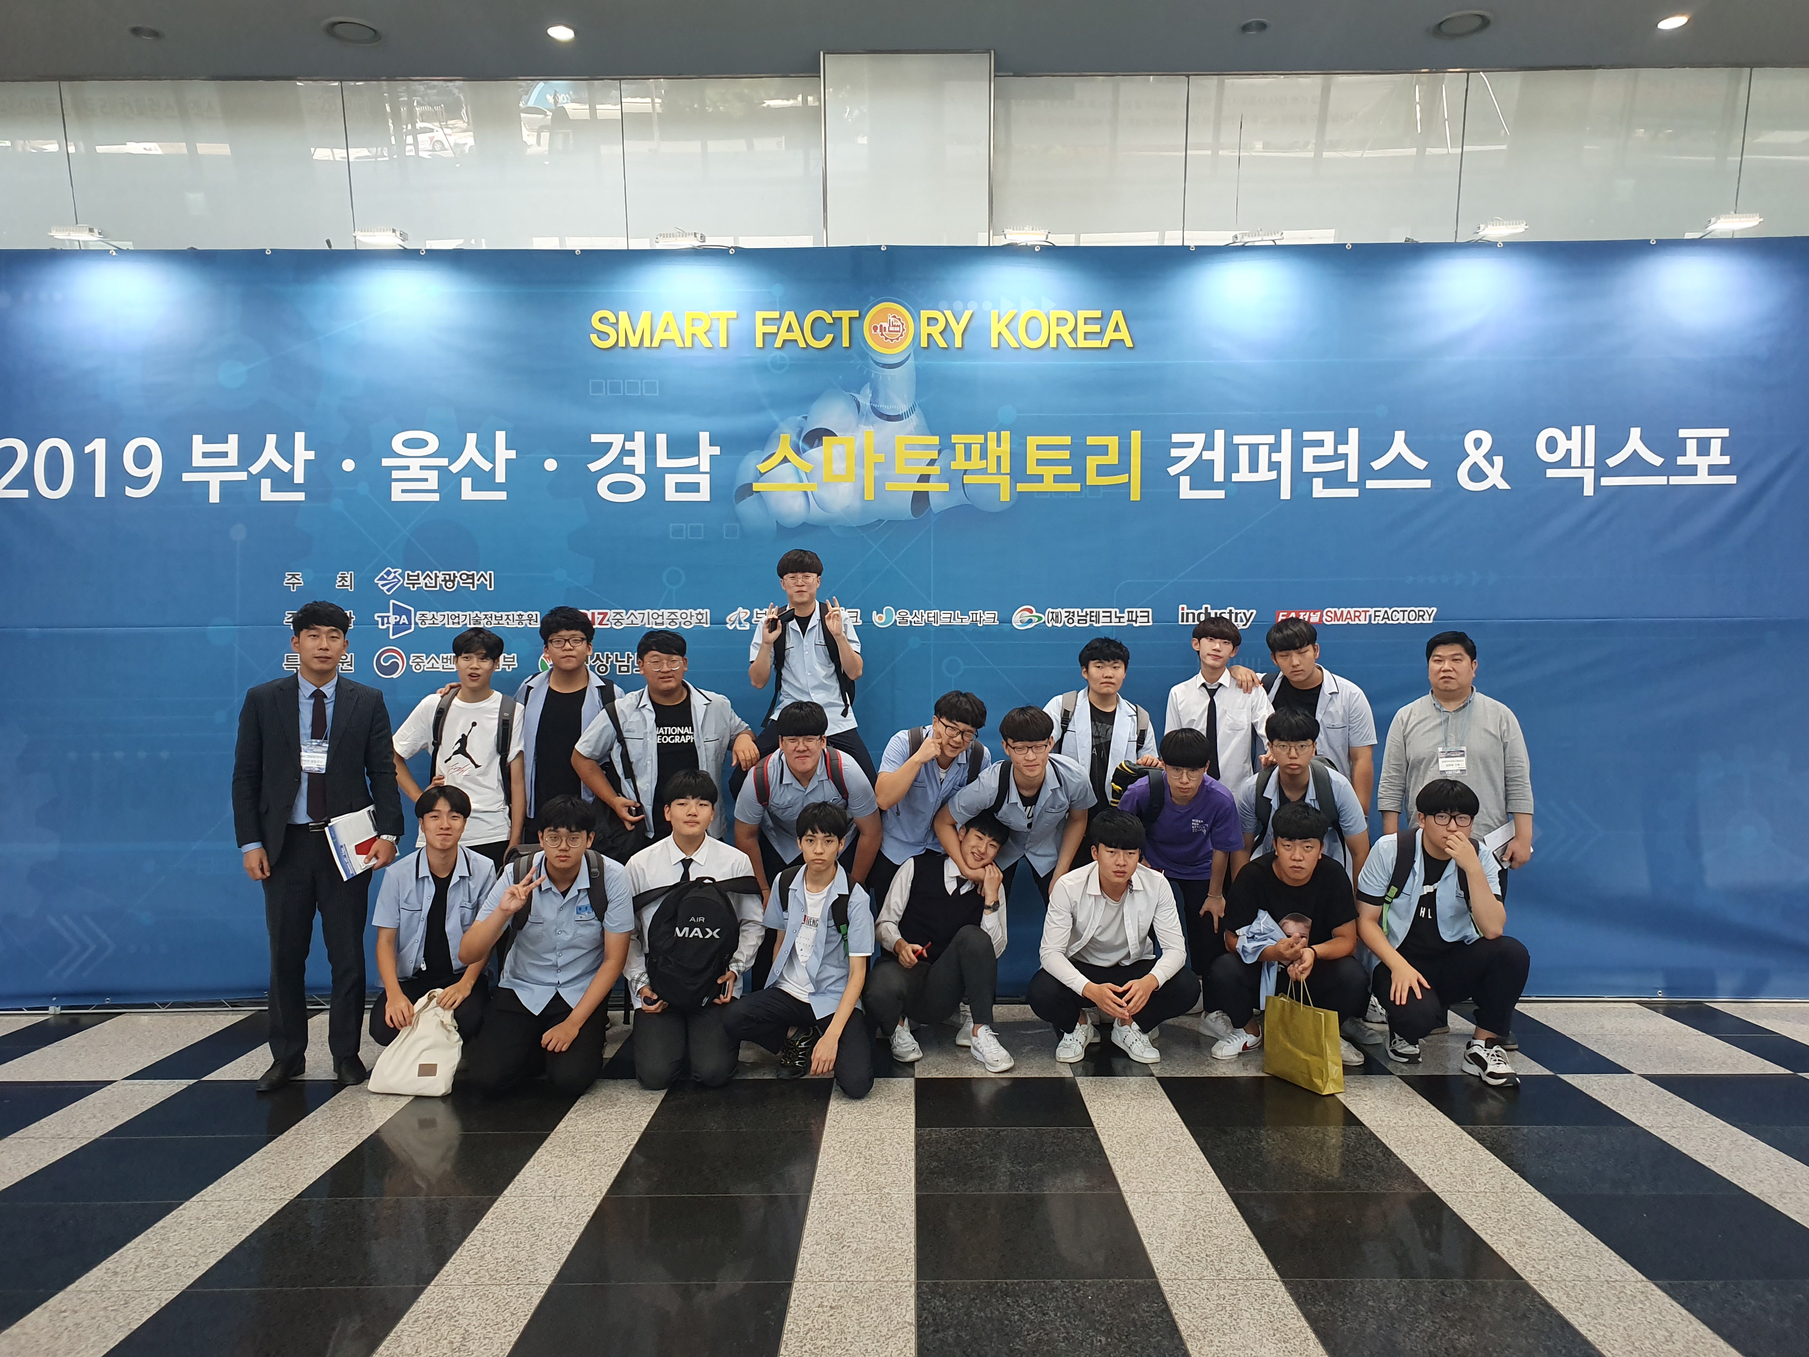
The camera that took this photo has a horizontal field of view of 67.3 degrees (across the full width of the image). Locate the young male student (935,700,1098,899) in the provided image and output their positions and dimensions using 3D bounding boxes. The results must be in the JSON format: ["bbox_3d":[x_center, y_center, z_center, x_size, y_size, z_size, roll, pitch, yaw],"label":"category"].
[{"bbox_3d":[0.447,0.795,5.400,0.640,1.390,0.720,0,0,3],"label":"young male student"}]

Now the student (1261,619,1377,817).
[{"bbox_3d":[1.721,0.602,5.758,0.540,1.720,0.400,0,-1,11],"label":"student"}]

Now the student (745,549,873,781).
[{"bbox_3d":[-0.414,0.193,5.650,0.600,1.450,0.580,0,0,-3],"label":"student"}]

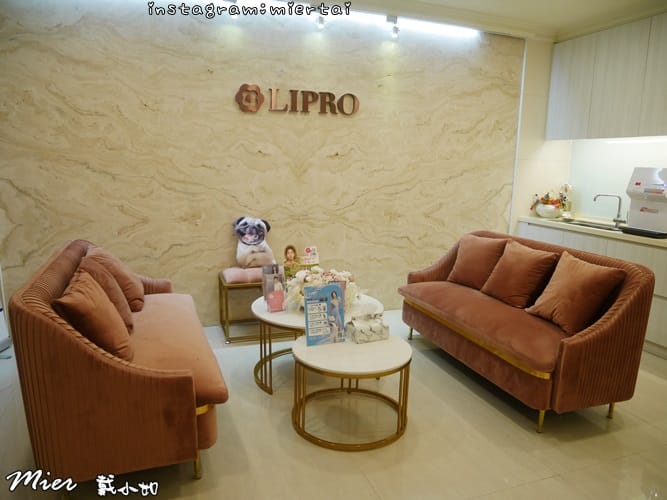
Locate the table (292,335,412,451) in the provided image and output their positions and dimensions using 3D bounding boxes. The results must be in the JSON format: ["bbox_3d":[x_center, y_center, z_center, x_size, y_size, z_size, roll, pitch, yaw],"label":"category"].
[{"bbox_3d":[0.093,0.693,2.394,0.609,0.382,0.609,1,10,0],"label":"table"}]

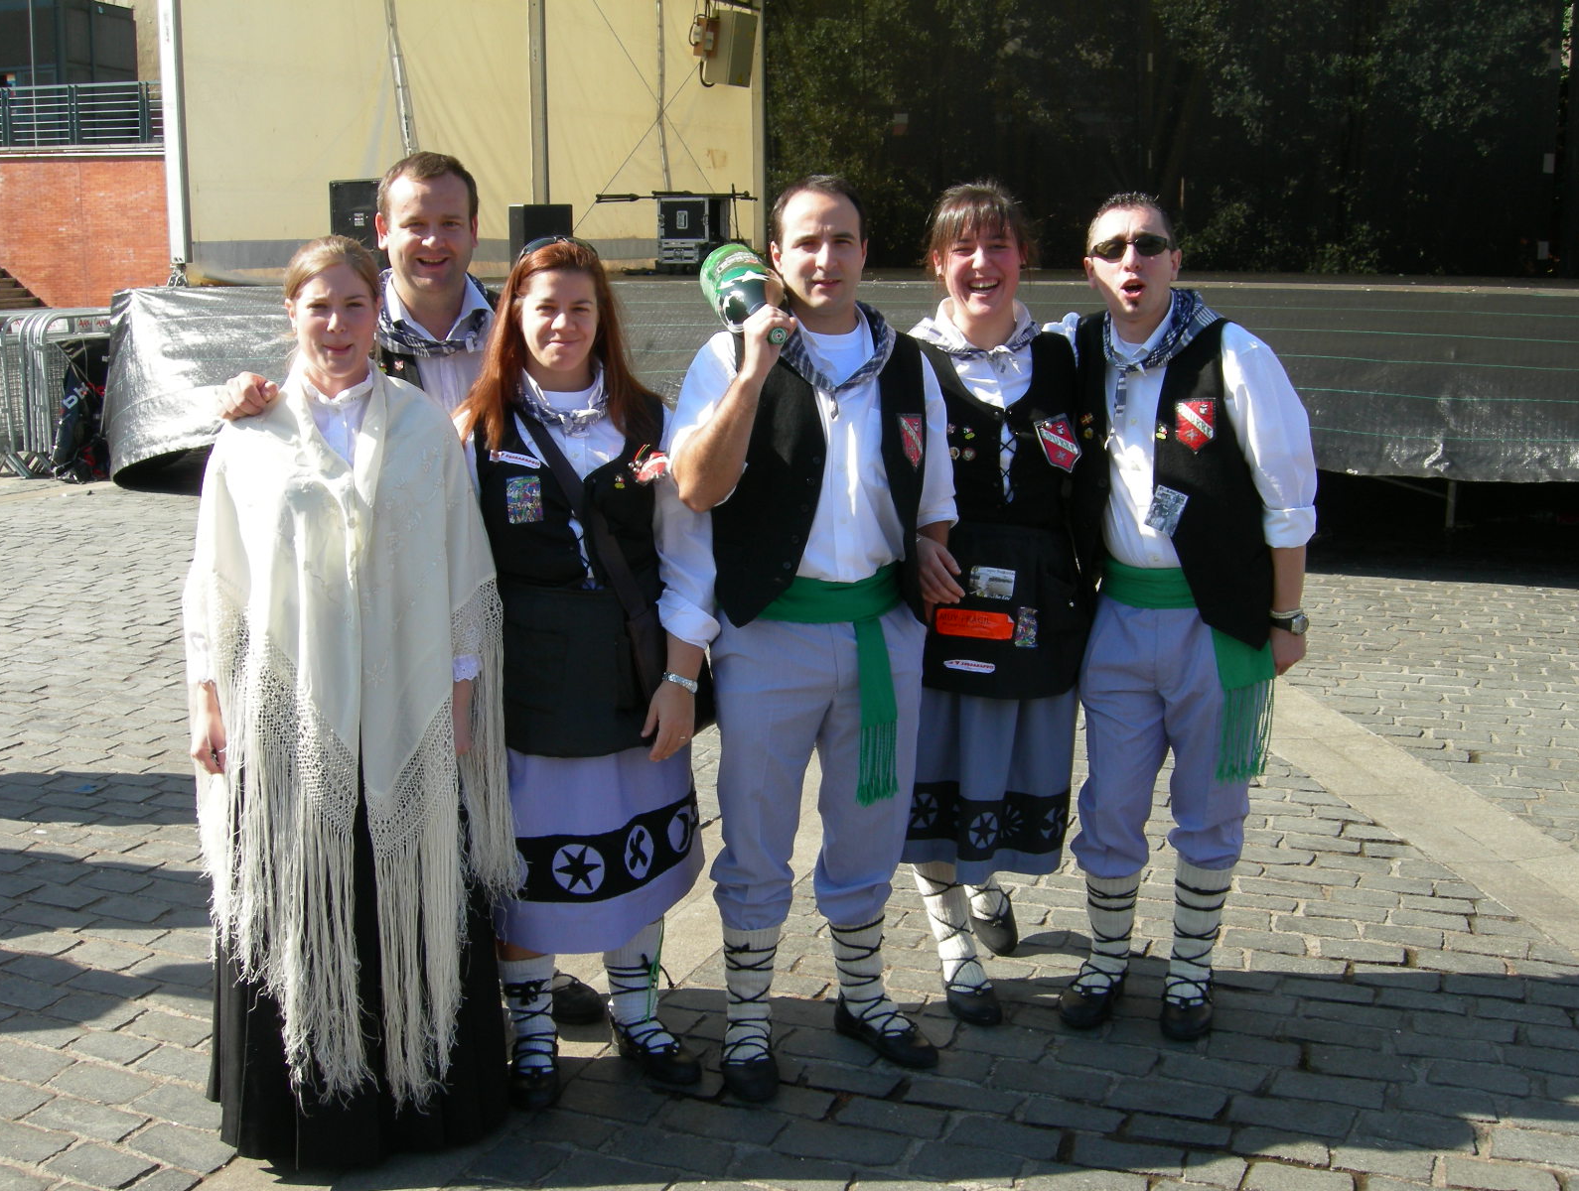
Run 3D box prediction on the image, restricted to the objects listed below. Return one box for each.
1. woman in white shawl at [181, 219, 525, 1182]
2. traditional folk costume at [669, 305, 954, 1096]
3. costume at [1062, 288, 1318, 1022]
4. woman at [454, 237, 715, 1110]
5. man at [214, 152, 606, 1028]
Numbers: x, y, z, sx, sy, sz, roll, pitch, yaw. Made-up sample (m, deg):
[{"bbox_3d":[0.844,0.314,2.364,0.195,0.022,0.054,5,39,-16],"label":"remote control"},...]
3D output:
[{"bbox_3d":[-0.781,0.171,3.140,0.570,1.630,0.460,-3,11,-13],"label":"woman in white shawl"},{"bbox_3d":[0.044,0.195,3.380,0.540,1.480,0.400,-5,12,-23],"label":"traditional folk costume"},{"bbox_3d":[0.804,0.141,3.580,0.550,1.500,0.370,4,12,23],"label":"costume"},{"bbox_3d":[-0.384,0.146,3.280,0.510,1.620,0.380,-2,11,-10],"label":"woman"},{"bbox_3d":[-0.748,0.017,3.570,0.720,1.770,0.430,-3,11,-12],"label":"man"}]

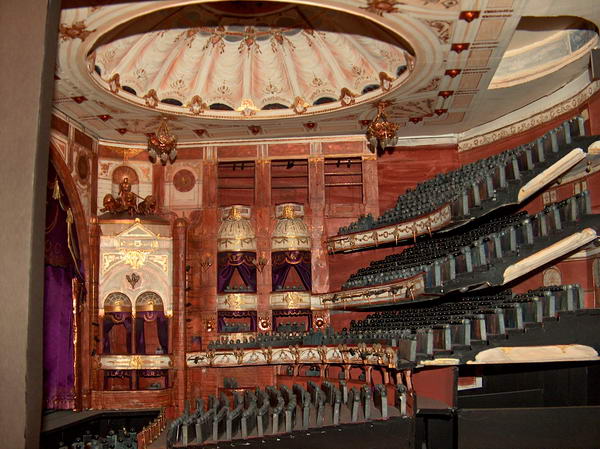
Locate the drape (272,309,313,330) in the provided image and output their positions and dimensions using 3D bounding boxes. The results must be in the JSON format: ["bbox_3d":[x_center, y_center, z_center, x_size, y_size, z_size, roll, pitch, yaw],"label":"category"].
[{"bbox_3d":[-0.017,0.211,1.423,0.087,0.047,0.015,-2,-11,9],"label":"drape"}]

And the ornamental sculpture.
[{"bbox_3d":[-0.391,-0.063,1.467,0.115,0.079,0.055,1,-10,-8],"label":"ornamental sculpture"}]

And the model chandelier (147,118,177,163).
[{"bbox_3d":[-0.292,-0.177,1.358,0.064,0.092,0.064,1,-10,-8],"label":"model chandelier"}]

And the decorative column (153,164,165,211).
[{"bbox_3d":[-0.337,-0.088,1.526,0.024,0.108,0.014,2,-11,-12],"label":"decorative column"}]

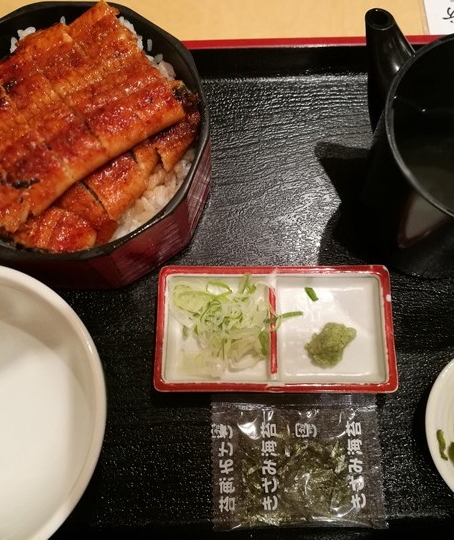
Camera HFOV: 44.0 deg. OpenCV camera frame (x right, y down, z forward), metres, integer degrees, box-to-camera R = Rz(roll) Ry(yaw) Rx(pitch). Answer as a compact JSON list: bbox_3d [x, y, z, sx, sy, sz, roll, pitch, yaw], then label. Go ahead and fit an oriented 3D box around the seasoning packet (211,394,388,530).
[{"bbox_3d":[0.038,0.103,0.303,0.092,0.012,0.071,-1,74,0],"label":"seasoning packet"}]

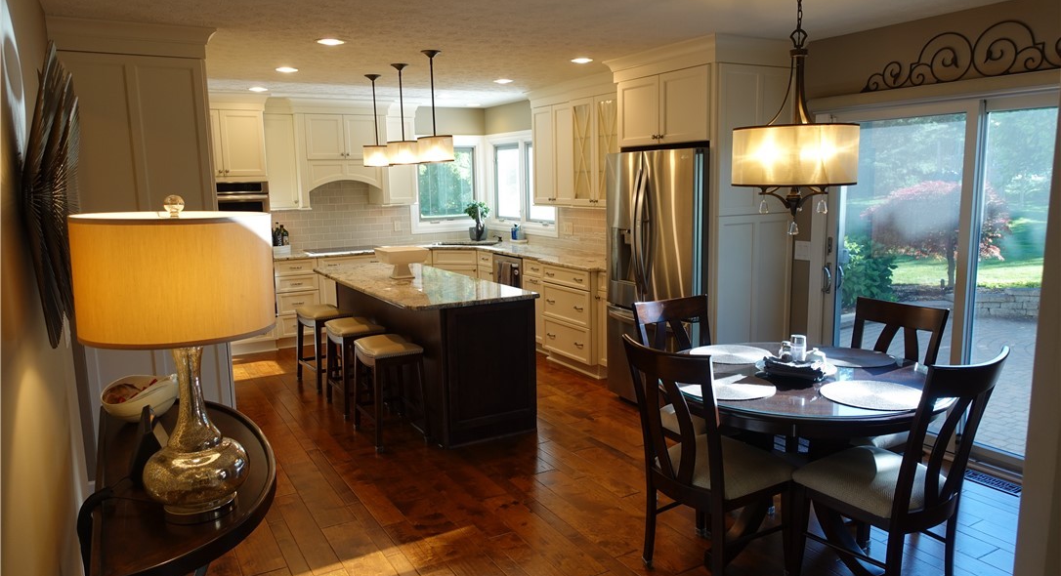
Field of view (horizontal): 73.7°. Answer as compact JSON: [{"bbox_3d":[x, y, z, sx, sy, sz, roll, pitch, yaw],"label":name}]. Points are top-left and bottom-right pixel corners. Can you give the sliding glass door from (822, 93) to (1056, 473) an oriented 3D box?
[{"bbox_3d":[2.367,-0.033,3.842,0.120,1.980,1.830,-6,10,-30],"label":"sliding glass door"}]

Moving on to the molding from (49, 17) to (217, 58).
[{"bbox_3d":[-2.079,-1.313,3.734,0.785,0.155,0.100,-6,10,-30],"label":"molding"}]

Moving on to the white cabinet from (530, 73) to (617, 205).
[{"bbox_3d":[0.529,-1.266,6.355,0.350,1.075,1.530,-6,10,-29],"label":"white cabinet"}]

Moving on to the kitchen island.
[{"bbox_3d":[-0.823,0.392,5.102,0.870,0.905,2.070,-6,10,-30],"label":"kitchen island"}]

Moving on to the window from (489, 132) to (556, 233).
[{"bbox_3d":[-0.100,-1.149,7.793,0.120,1.100,1.550,-6,10,-30],"label":"window"}]

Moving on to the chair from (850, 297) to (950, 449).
[{"bbox_3d":[1.505,0.589,3.249,0.550,0.995,0.470,-6,10,-30],"label":"chair"}]

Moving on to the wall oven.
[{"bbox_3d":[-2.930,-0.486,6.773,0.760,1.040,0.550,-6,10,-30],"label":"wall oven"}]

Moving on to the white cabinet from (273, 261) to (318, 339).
[{"bbox_3d":[-2.440,0.118,7.261,0.420,0.860,0.600,-6,10,-30],"label":"white cabinet"}]

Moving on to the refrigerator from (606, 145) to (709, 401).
[{"bbox_3d":[1.103,-0.062,5.017,0.820,1.788,0.900,-6,10,-29],"label":"refrigerator"}]

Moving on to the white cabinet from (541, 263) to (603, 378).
[{"bbox_3d":[0.581,0.234,6.065,0.650,0.885,0.770,-6,10,-30],"label":"white cabinet"}]

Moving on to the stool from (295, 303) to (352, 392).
[{"bbox_3d":[-1.657,0.481,5.762,0.360,0.620,0.490,-6,10,-30],"label":"stool"}]

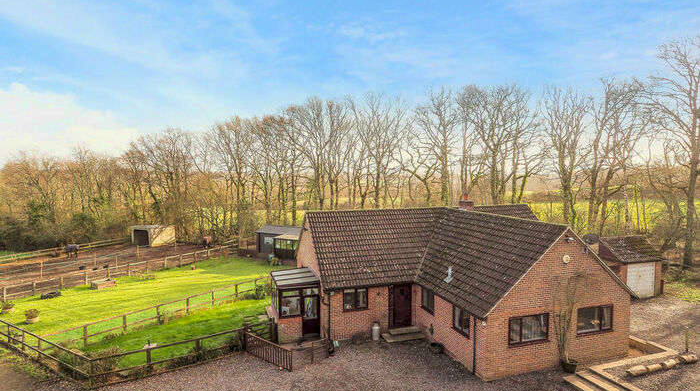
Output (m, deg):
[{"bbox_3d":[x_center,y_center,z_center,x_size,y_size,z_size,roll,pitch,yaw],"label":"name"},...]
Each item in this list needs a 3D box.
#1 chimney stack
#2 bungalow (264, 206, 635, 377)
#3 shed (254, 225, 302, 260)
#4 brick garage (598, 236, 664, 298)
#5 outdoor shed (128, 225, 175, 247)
[{"bbox_3d":[6.313,0.455,19.821,0.580,1.139,0.700,-1,3,-18],"label":"chimney stack"},{"bbox_3d":[4.448,3.618,18.800,16.350,5.434,12.119,-1,3,-18],"label":"bungalow"},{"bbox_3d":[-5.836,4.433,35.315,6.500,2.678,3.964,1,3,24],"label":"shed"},{"bbox_3d":[17.138,4.335,23.173,3.503,3.340,3.493,-1,3,-18],"label":"brick garage"},{"bbox_3d":[-22.761,4.535,42.140,3.450,2.220,3.000,1,3,26],"label":"outdoor shed"}]

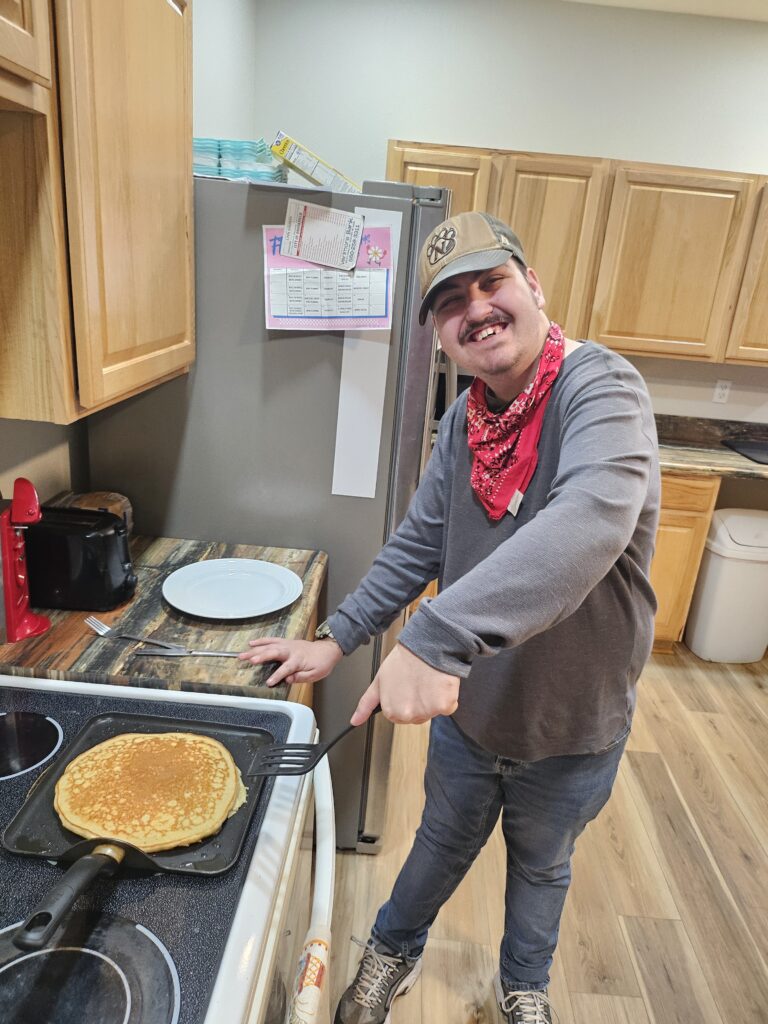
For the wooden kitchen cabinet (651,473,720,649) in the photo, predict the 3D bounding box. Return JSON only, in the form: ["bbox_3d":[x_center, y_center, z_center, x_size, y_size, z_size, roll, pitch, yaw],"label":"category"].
[{"bbox_3d":[1.143,0.155,3.414,0.500,0.885,0.600,5,19,1],"label":"wooden kitchen cabinet"}]

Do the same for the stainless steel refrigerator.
[{"bbox_3d":[-0.310,-0.013,2.194,0.797,1.758,0.900,5,19,1],"label":"stainless steel refrigerator"}]

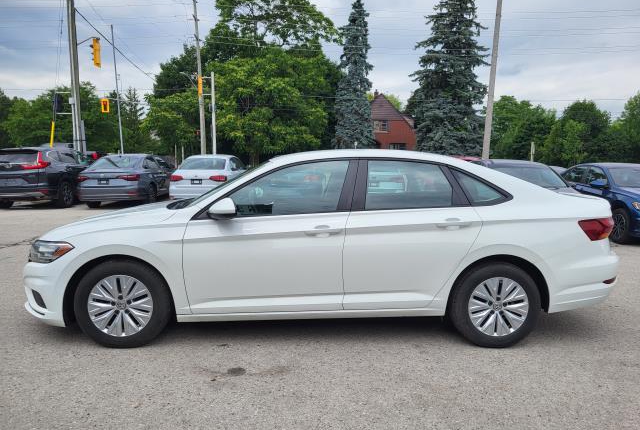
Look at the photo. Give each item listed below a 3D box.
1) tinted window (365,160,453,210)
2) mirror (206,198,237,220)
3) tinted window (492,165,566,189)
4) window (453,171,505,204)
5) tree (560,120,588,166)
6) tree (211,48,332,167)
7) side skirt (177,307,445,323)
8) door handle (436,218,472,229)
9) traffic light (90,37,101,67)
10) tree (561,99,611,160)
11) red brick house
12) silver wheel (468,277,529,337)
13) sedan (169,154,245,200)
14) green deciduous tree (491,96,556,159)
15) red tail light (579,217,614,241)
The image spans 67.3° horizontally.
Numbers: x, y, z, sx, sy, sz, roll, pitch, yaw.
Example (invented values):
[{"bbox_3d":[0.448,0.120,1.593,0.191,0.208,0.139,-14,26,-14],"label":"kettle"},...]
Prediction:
[{"bbox_3d":[0.654,-0.222,3.495,0.632,0.375,0.070,1,-16,-4],"label":"tinted window"},{"bbox_3d":[-0.661,-0.039,3.237,0.170,0.150,0.210,0,7,-2],"label":"mirror"},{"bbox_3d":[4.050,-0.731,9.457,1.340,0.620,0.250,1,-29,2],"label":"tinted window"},{"bbox_3d":[1.175,-0.205,3.543,0.408,0.250,0.070,0,-18,-7],"label":"window"},{"bbox_3d":[22.260,-5.505,41.849,2.621,5.534,2.600,4,7,28],"label":"tree"},{"bbox_3d":[-3.724,-7.391,35.628,9.286,9.746,8.500,0,6,-6],"label":"tree"},{"bbox_3d":[-0.057,0.713,3.449,1.910,0.085,0.090,0,7,-2],"label":"side skirt"},{"bbox_3d":[0.940,0.070,3.351,0.245,0.060,0.060,0,7,-2],"label":"door handle"},{"bbox_3d":[-9.002,-6.504,19.300,0.380,1.130,0.420,2,7,9],"label":"traffic light"},{"bbox_3d":[26.555,-7.340,47.715,5.192,8.090,5.200,4,7,29],"label":"tree"},{"bbox_3d":[7.604,-9.876,57.591,8.400,9.636,9.500,1,6,-3],"label":"red brick house"},{"bbox_3d":[1.284,0.656,3.550,0.440,0.440,0.180,0,7,-2],"label":"silver wheel"},{"bbox_3d":[-3.374,-1.303,15.691,1.780,1.455,4.630,1,7,1],"label":"sedan"},{"bbox_3d":[19.422,-7.241,45.715,6.507,8.081,6.200,3,7,23],"label":"green deciduous tree"},{"bbox_3d":[2.058,0.095,3.586,0.360,0.165,0.320,0,7,-2],"label":"red tail light"}]

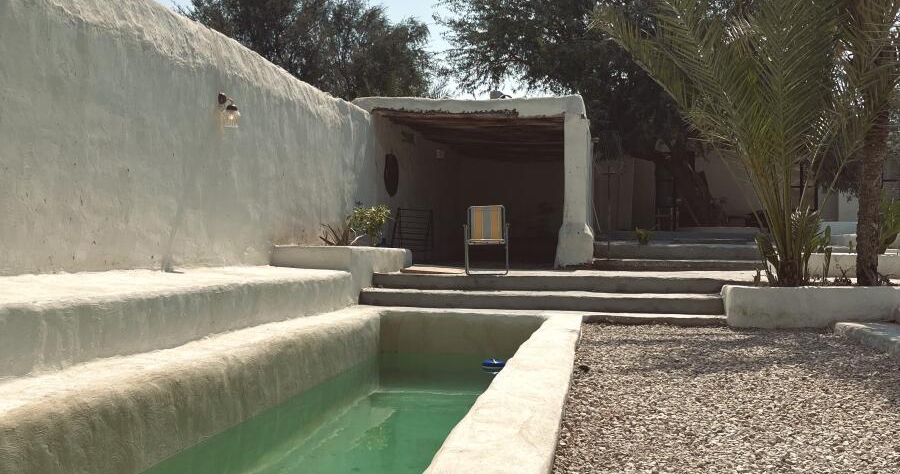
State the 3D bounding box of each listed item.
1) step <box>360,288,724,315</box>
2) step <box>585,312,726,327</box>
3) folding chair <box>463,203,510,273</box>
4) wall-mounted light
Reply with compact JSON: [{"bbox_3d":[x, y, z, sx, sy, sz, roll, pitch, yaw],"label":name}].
[{"bbox_3d":[0.930,0.667,9.420,3.650,0.150,0.800,0,-1,15],"label":"step"},{"bbox_3d":[1.890,0.773,8.320,1.300,0.090,0.400,0,-1,15],"label":"step"},{"bbox_3d":[0.420,0.035,10.450,0.530,0.790,0.540,0,-1,4],"label":"folding chair"},{"bbox_3d":[-2.090,-1.190,8.500,0.210,0.340,0.150,0,-1,9],"label":"wall-mounted light"}]

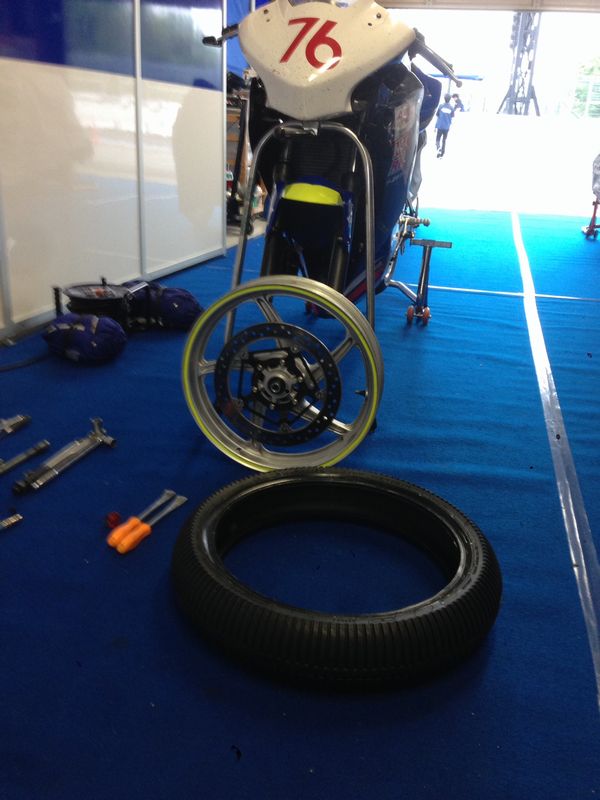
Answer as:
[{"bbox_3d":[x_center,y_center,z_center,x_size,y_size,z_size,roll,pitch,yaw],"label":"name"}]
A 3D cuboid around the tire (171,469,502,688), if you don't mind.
[{"bbox_3d":[0.062,0.286,1.364,0.583,0.118,0.583,3,21,0],"label":"tire"}]

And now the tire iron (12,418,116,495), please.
[{"bbox_3d":[-0.537,0.129,1.783,0.088,0.055,0.350,9,22,15],"label":"tire iron"}]

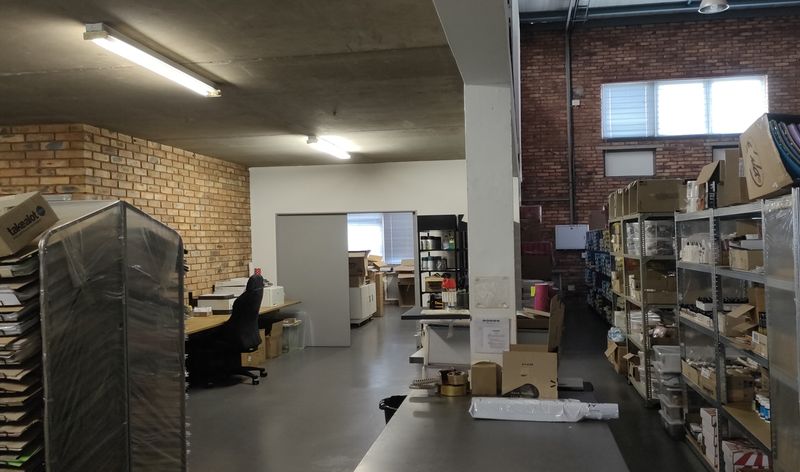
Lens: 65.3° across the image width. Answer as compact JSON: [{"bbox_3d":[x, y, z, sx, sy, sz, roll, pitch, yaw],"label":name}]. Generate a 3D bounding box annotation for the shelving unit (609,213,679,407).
[{"bbox_3d":[2.673,0.674,6.815,0.380,1.850,2.140,-1,0,11],"label":"shelving unit"}]

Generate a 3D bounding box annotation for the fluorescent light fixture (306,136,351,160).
[{"bbox_3d":[-0.849,-1.064,7.654,0.120,0.090,1.400,-1,0,11],"label":"fluorescent light fixture"}]

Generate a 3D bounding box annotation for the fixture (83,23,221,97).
[{"bbox_3d":[-1.496,-1.069,3.959,0.125,0.090,1.360,-1,0,11],"label":"fixture"}]

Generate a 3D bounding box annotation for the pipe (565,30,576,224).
[{"bbox_3d":[4.144,-2.626,15.100,0.140,4.700,0.130,-1,0,11],"label":"pipe"}]

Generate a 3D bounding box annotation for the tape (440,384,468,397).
[{"bbox_3d":[0.225,0.643,2.634,0.102,0.043,0.102,-1,0,11],"label":"tape"}]

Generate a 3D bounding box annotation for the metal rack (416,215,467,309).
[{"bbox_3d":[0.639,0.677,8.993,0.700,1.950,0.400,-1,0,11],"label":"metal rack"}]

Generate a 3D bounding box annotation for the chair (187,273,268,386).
[{"bbox_3d":[-1.928,1.072,7.295,0.660,1.250,0.650,-1,0,11],"label":"chair"}]

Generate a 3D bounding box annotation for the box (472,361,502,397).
[{"bbox_3d":[0.363,0.603,2.638,0.102,0.120,0.105,-1,0,16],"label":"box"}]

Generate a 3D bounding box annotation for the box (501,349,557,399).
[{"bbox_3d":[0.537,0.560,2.579,0.215,0.196,0.140,-1,0,14],"label":"box"}]

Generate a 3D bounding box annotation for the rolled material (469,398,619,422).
[{"bbox_3d":[0.508,0.621,2.232,0.510,0.070,0.085,-1,0,12],"label":"rolled material"}]

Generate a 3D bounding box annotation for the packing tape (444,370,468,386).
[{"bbox_3d":[0.247,0.600,2.630,0.088,0.042,0.088,-1,0,11],"label":"packing tape"}]

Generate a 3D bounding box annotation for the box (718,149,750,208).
[{"bbox_3d":[2.232,-0.362,3.978,0.250,0.350,0.400,-1,0,11],"label":"box"}]

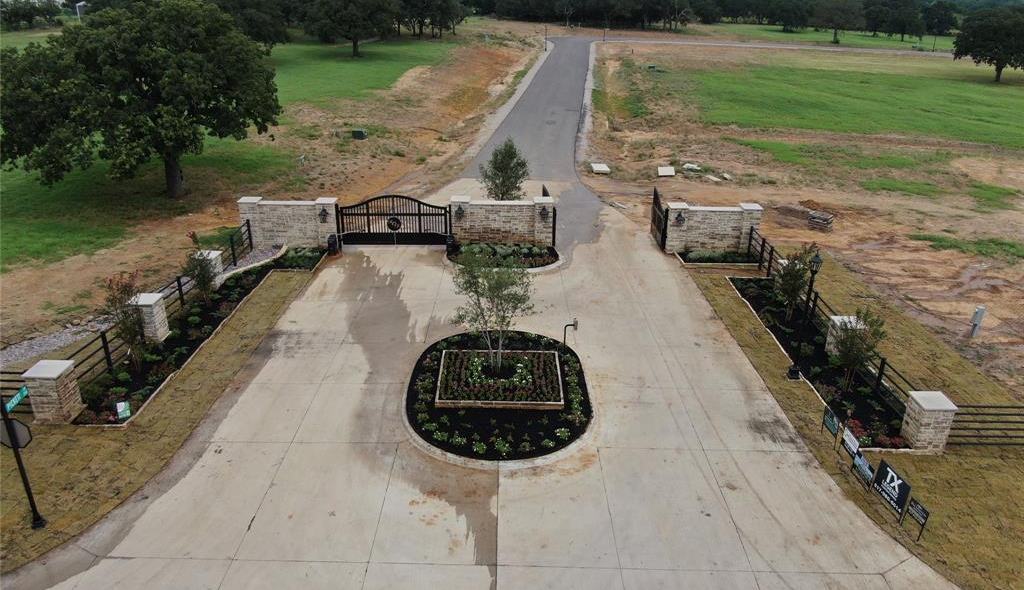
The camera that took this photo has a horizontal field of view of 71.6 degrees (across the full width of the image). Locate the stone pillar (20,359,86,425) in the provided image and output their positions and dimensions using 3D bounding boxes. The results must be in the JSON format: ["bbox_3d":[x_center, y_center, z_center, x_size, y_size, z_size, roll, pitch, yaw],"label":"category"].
[{"bbox_3d":[-12.804,2.726,19.915,0.940,1.507,0.940,1,24,-1],"label":"stone pillar"}]

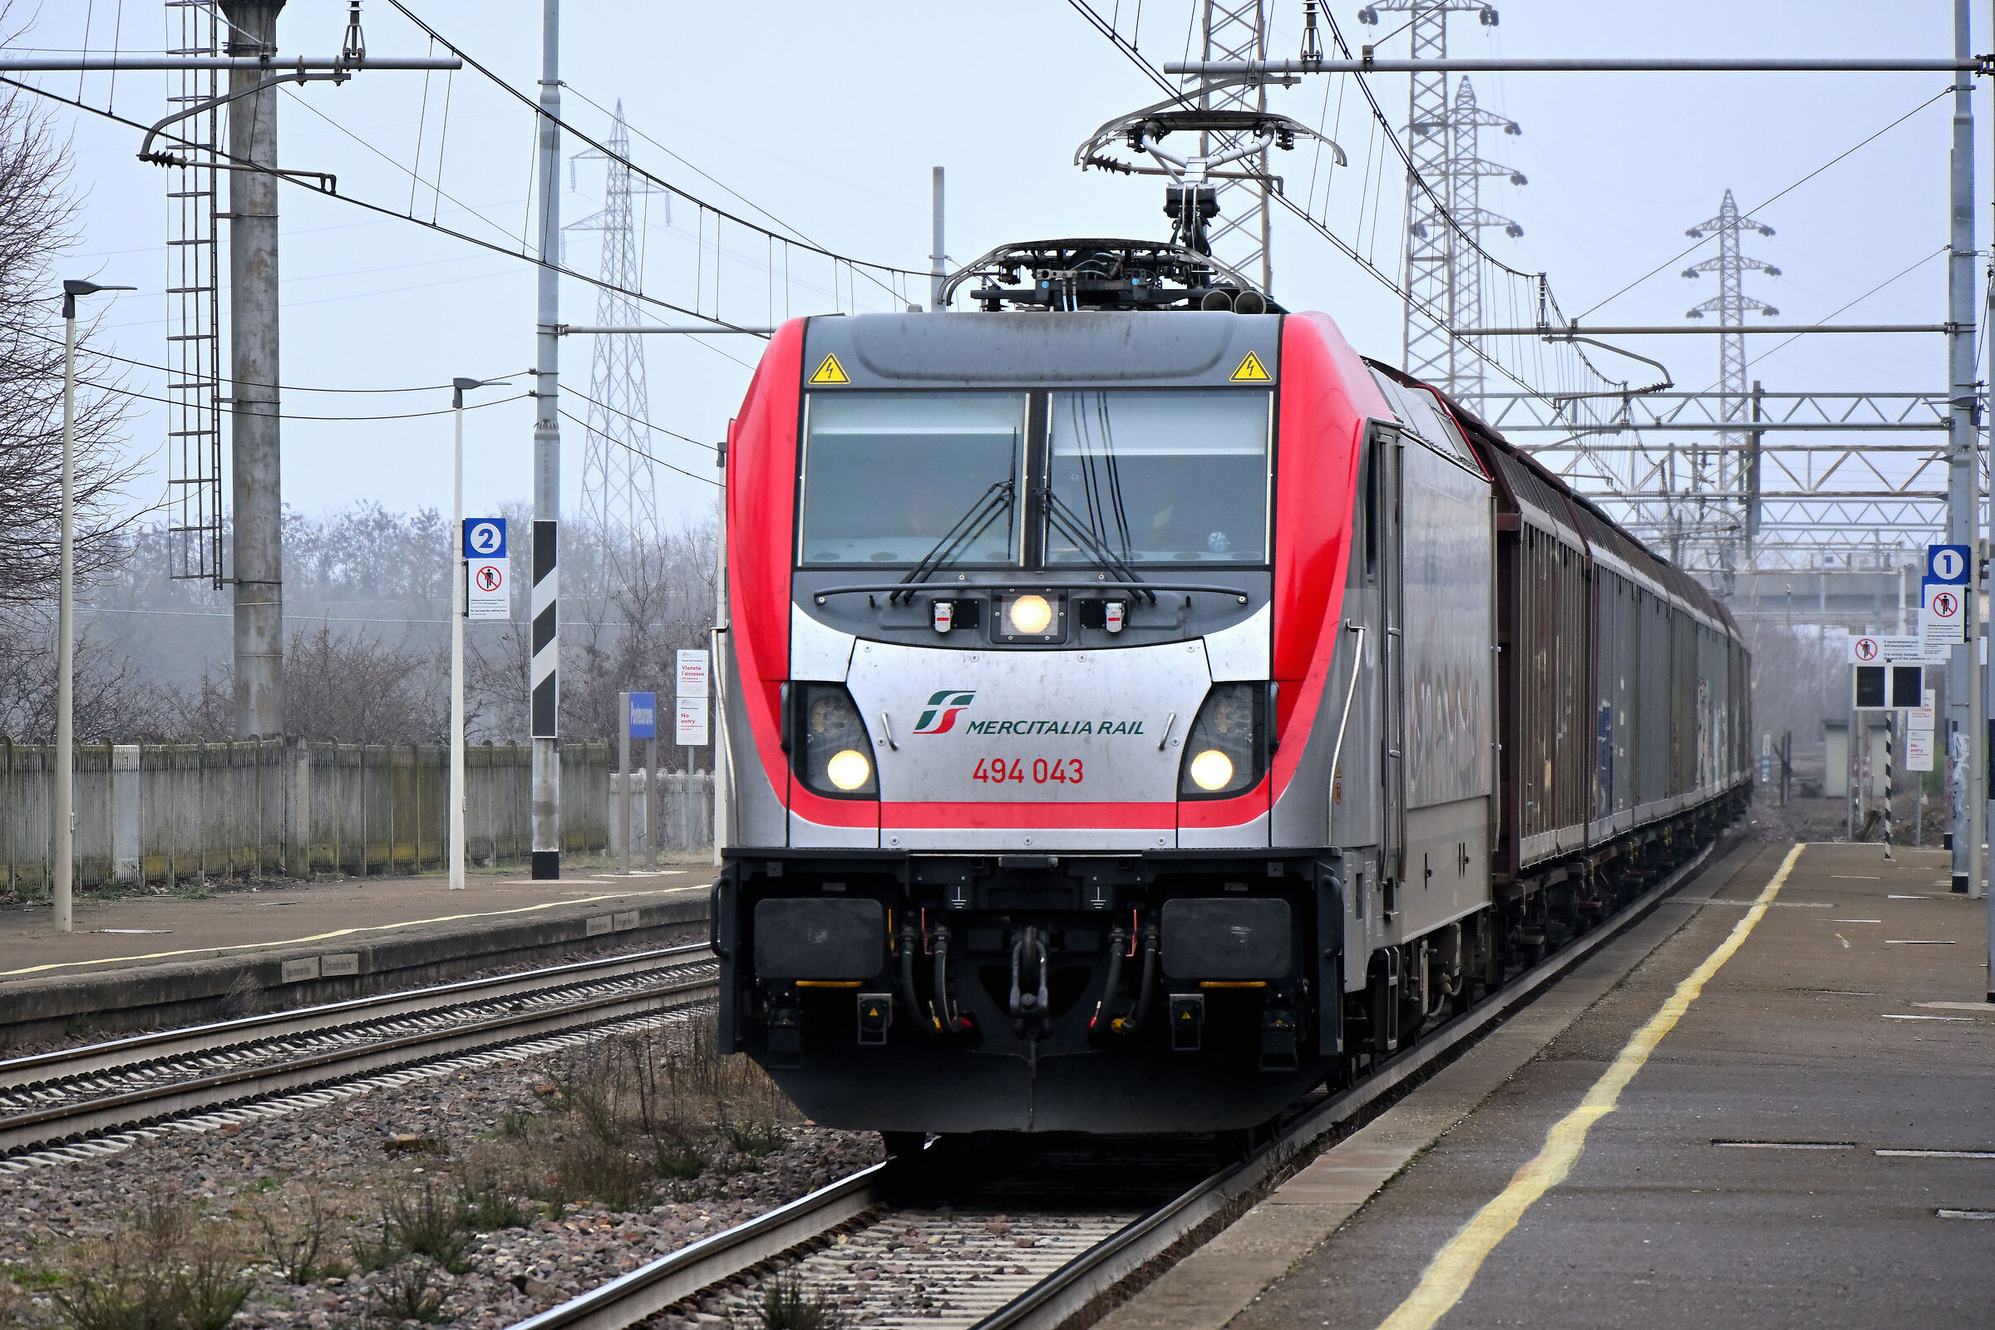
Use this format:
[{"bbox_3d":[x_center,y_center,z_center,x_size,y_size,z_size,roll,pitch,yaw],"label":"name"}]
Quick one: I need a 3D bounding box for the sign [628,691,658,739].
[{"bbox_3d":[-3.958,0.566,130.000,0.060,0.510,2.500,0,0,5],"label":"sign"}]

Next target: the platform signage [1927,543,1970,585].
[{"bbox_3d":[9.428,-0.986,115.300,0.400,0.400,0.040,0,0,4],"label":"platform signage"}]

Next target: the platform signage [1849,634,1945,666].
[{"bbox_3d":[12.917,-0.208,167.000,1.400,0.400,0.040,0,0,4],"label":"platform signage"}]

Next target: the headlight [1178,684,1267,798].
[{"bbox_3d":[0.979,0.330,50.750,0.390,0.515,0.200,0,-6,0],"label":"headlight"}]

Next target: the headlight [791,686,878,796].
[{"bbox_3d":[-0.703,0.328,50.500,0.370,0.490,0.160,0,0,4],"label":"headlight"}]

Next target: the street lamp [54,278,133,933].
[{"bbox_3d":[-6.927,-0.447,89.400,0.620,5.000,0.250,0,0,5],"label":"street lamp"}]

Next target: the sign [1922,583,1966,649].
[{"bbox_3d":[9.531,-0.498,117.000,0.400,0.600,0.040,0,0,4],"label":"sign"}]

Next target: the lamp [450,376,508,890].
[{"bbox_3d":[-5.048,-0.305,113.700,0.600,5.000,0.250,0,0,5],"label":"lamp"}]

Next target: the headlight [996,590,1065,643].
[{"bbox_3d":[0.143,-0.211,50.900,0.305,0.235,0.120,0,0,4],"label":"headlight"}]

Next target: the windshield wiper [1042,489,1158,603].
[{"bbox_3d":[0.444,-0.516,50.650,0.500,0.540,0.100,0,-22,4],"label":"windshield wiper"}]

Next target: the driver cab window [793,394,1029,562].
[{"bbox_3d":[-0.367,-0.810,50.800,1.000,0.820,0.060,0,-22,4],"label":"driver cab window"}]

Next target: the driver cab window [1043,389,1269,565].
[{"bbox_3d":[0.703,-0.816,50.720,1.000,0.830,0.060,0,-22,4],"label":"driver cab window"}]

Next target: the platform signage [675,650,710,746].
[{"bbox_3d":[-3.909,0.427,149.500,0.400,1.220,0.040,0,0,4],"label":"platform signage"}]

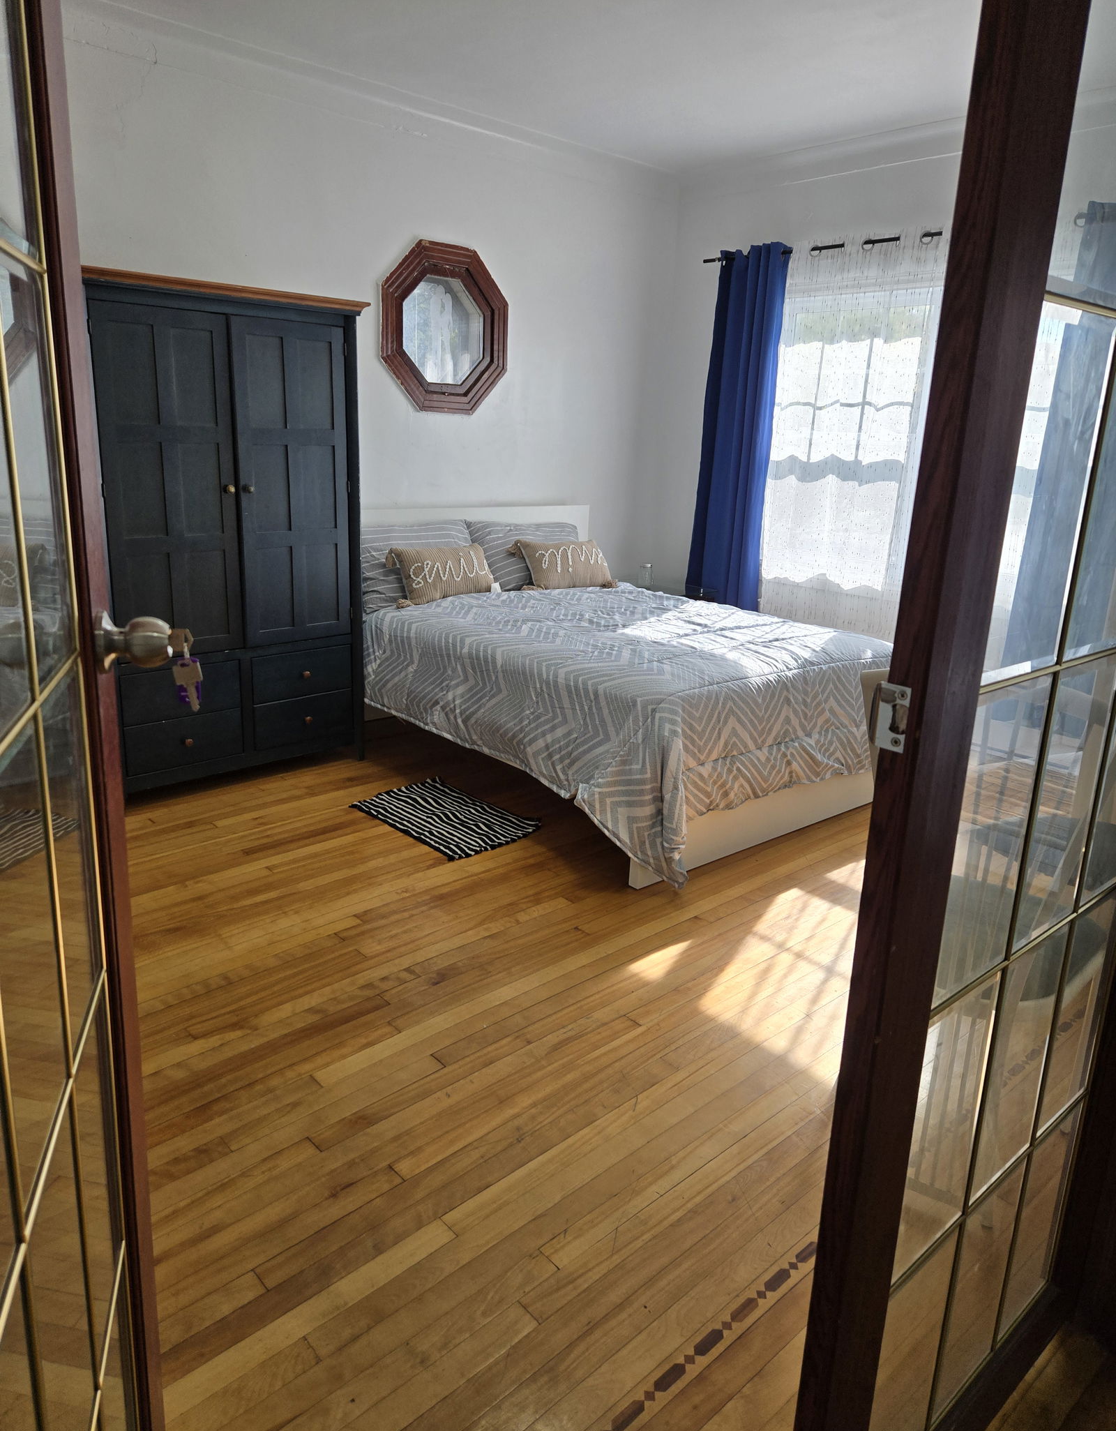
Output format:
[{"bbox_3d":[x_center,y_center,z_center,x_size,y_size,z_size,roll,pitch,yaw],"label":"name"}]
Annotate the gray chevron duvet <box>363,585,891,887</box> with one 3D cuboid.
[{"bbox_3d":[0.349,-0.101,4.175,1.820,0.640,1.830,-11,21,-40],"label":"gray chevron duvet"}]

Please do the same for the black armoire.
[{"bbox_3d":[-1.329,-0.663,3.840,1.075,1.825,0.560,-11,21,-40],"label":"black armoire"}]

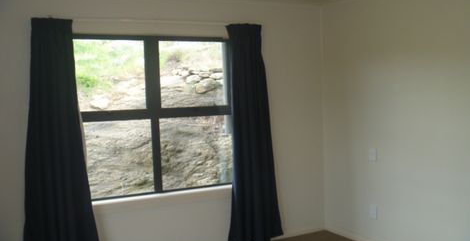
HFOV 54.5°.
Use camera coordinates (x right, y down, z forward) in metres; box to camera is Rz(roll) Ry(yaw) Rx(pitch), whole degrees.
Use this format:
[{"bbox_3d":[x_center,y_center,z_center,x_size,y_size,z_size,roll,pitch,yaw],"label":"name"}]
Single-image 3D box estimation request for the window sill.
[{"bbox_3d":[-0.653,0.696,4.115,1.490,0.110,0.115,-4,4,-28],"label":"window sill"}]

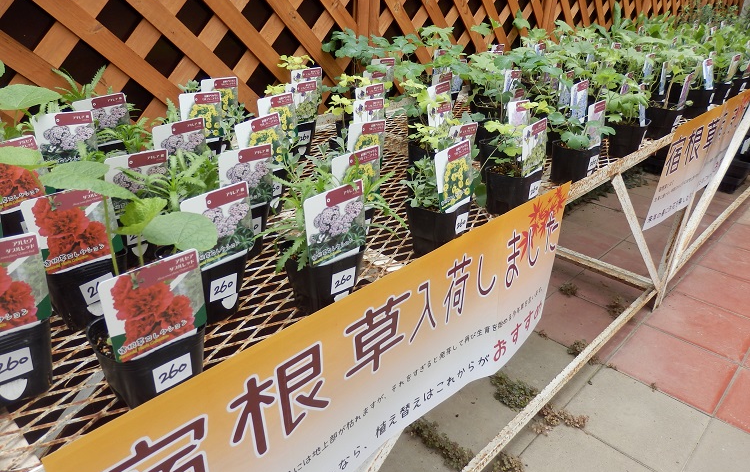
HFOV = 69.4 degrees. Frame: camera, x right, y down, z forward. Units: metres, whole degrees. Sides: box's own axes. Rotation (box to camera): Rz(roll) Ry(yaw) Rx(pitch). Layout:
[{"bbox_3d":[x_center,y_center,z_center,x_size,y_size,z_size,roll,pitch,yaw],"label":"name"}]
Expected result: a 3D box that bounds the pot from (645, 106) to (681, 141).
[{"bbox_3d":[0.704,-0.282,1.337,0.079,0.076,0.079,-22,35,-38],"label":"pot"}]

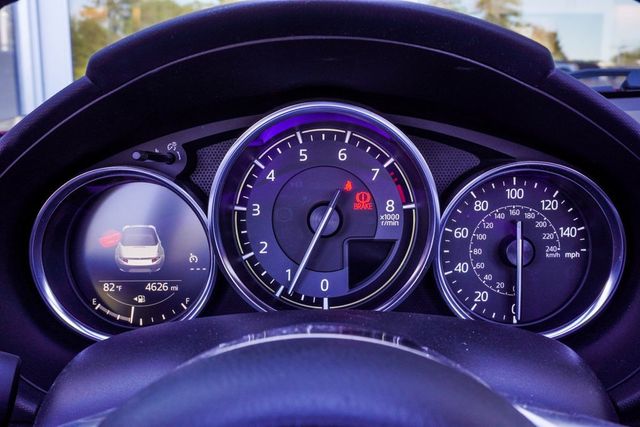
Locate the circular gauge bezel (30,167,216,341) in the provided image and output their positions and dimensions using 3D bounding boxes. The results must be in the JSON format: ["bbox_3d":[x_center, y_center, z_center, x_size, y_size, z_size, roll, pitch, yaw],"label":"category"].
[{"bbox_3d":[-0.106,0.022,0.385,0.099,0.097,0.026,-1,-2,-5],"label":"circular gauge bezel"}]

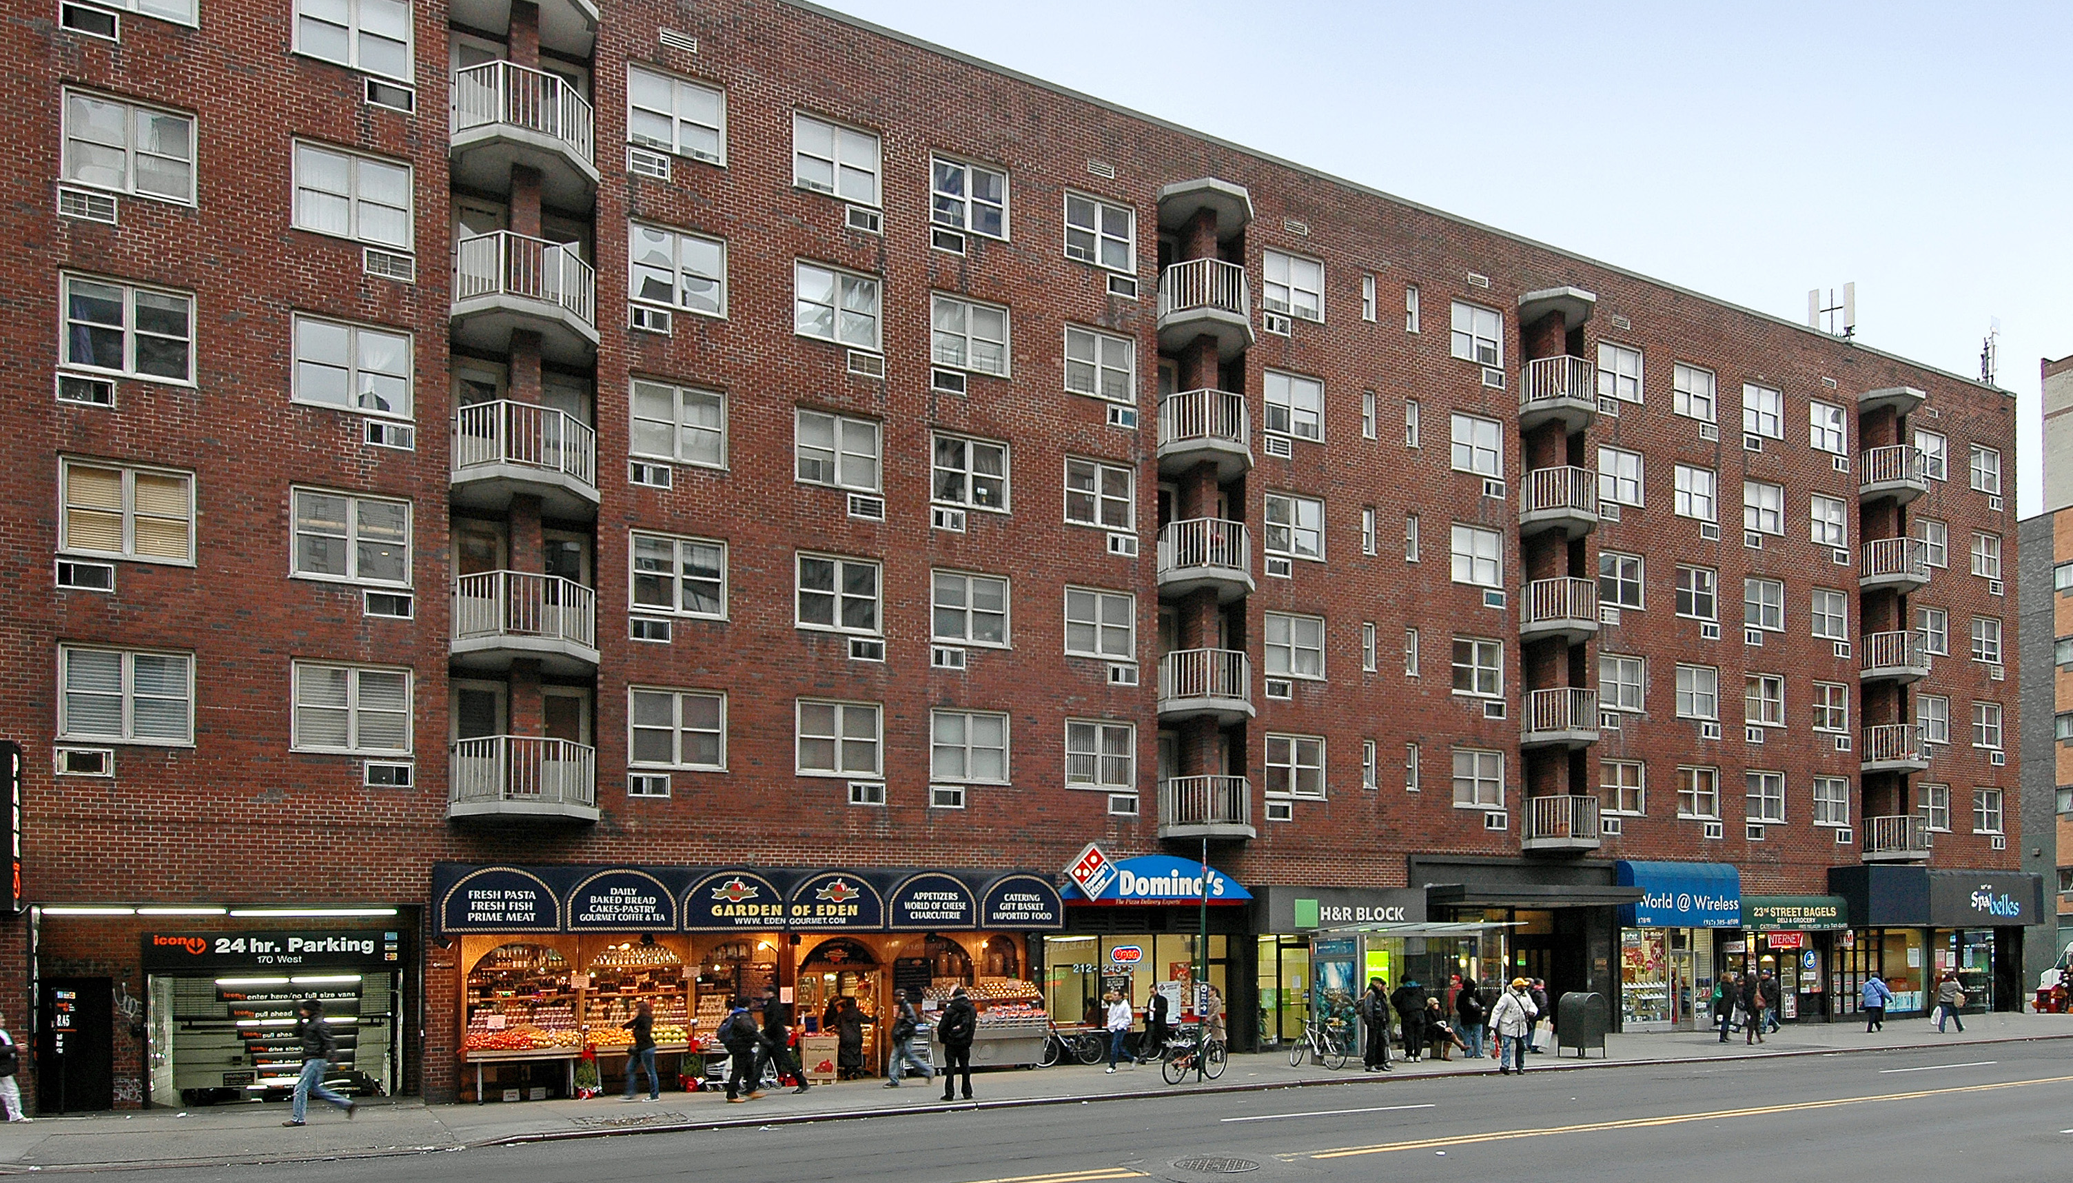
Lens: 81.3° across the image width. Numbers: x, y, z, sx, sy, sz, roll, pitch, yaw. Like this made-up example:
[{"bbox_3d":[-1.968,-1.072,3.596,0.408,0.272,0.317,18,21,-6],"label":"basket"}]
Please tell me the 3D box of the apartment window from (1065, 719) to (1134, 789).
[{"bbox_3d":[1.316,3.355,24.694,1.648,1.405,0.150,3,-7,-25],"label":"apartment window"}]

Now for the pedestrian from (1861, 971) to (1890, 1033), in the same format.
[{"bbox_3d":[21.876,10.715,31.500,0.500,1.600,0.600,4,-5,-25],"label":"pedestrian"}]

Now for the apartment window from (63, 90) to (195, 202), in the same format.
[{"bbox_3d":[-13.314,-6.516,17.742,1.650,1.370,0.150,2,-6,-25],"label":"apartment window"}]

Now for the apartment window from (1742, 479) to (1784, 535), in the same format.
[{"bbox_3d":[19.956,-2.291,33.188,1.600,1.430,0.150,4,-5,-25],"label":"apartment window"}]

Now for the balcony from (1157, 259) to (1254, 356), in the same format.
[{"bbox_3d":[3.784,-6.125,26.047,2.300,1.300,1.300,3,-8,-26],"label":"balcony"}]

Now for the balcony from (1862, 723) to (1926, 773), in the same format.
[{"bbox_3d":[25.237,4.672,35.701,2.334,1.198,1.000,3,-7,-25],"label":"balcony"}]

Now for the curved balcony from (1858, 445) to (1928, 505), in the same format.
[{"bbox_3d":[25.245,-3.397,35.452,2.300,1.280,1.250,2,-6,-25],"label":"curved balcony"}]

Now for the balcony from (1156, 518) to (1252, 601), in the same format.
[{"bbox_3d":[3.780,-0.738,25.567,2.200,1.273,1.100,2,-6,-25],"label":"balcony"}]

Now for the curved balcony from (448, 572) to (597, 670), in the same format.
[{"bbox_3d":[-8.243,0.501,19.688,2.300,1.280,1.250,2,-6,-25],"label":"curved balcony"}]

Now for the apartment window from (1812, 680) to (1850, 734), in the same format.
[{"bbox_3d":[22.832,3.348,34.783,1.692,1.433,0.150,3,-7,-25],"label":"apartment window"}]

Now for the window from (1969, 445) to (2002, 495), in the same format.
[{"bbox_3d":[30.790,-3.967,39.197,1.660,1.410,0.150,4,-6,-25],"label":"window"}]

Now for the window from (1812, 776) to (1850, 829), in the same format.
[{"bbox_3d":[23.076,6.140,35.096,1.660,1.410,0.150,4,-6,-25],"label":"window"}]

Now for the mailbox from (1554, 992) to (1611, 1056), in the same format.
[{"bbox_3d":[11.928,9.465,26.400,0.700,1.420,0.740,4,-5,-25],"label":"mailbox"}]

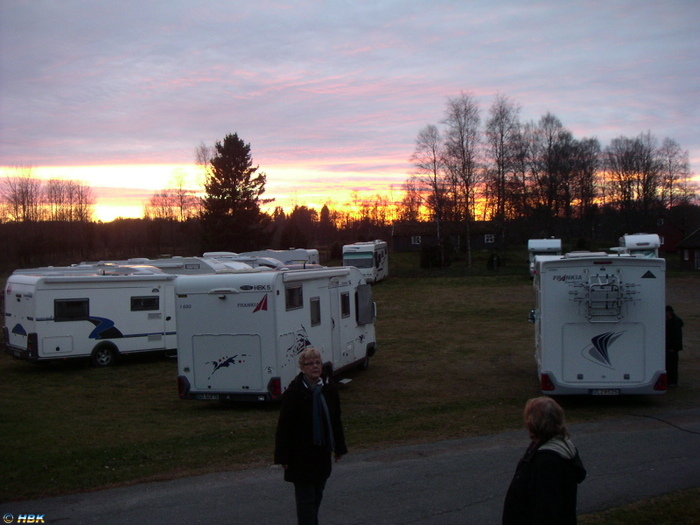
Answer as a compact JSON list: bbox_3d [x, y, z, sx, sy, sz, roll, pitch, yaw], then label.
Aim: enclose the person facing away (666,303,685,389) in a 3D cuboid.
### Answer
[{"bbox_3d":[6.830,1.750,16.300,0.420,1.740,0.520,-2,2,-6],"label":"person facing away"}]

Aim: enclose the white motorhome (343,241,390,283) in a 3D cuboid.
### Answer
[{"bbox_3d":[1.280,-0.050,57.400,2.300,2.850,6.800,-1,2,11],"label":"white motorhome"}]

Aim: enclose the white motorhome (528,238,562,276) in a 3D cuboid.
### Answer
[{"bbox_3d":[14.700,-0.280,57.500,2.300,2.970,6.500,-1,2,14],"label":"white motorhome"}]

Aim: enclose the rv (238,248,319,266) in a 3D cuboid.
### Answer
[{"bbox_3d":[-5.600,0.570,53.000,6.500,2.750,2.300,-1,2,14],"label":"rv"}]

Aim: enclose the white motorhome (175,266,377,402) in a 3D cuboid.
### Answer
[{"bbox_3d":[-1.470,1.640,19.300,2.300,2.930,7.000,-1,2,19],"label":"white motorhome"}]

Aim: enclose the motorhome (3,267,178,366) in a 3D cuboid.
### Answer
[{"bbox_3d":[-7.400,1.760,25.200,6.800,2.780,2.300,-3,2,-44],"label":"motorhome"}]

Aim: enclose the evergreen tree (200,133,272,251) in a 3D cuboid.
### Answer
[{"bbox_3d":[-11.800,-6.600,80.000,7.300,13.900,7.300,-1,2,0],"label":"evergreen tree"}]

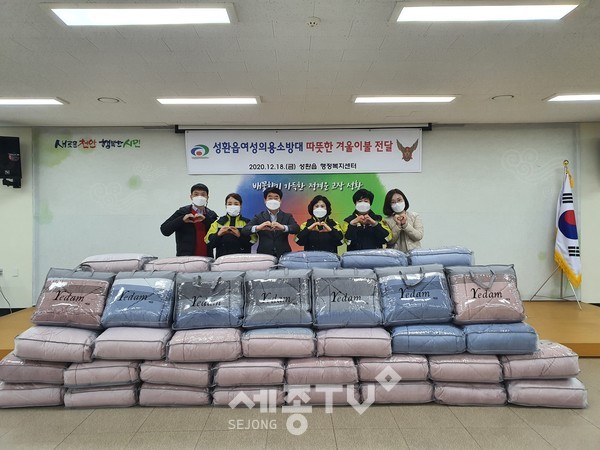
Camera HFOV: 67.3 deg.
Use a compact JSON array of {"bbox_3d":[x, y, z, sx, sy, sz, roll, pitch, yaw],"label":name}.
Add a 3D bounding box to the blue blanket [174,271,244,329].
[{"bbox_3d":[-0.736,0.627,3.750,0.560,0.465,0.200,-1,-13,0],"label":"blue blanket"}]

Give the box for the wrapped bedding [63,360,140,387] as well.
[{"bbox_3d":[-1.539,1.140,3.710,0.575,0.195,0.450,-1,1,0],"label":"wrapped bedding"}]

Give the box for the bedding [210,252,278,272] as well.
[{"bbox_3d":[-0.517,0.391,4.386,0.585,0.180,0.490,-1,1,-1],"label":"bedding"}]

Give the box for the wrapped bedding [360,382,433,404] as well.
[{"bbox_3d":[0.755,1.293,3.725,0.550,0.165,0.470,-1,1,-1],"label":"wrapped bedding"}]

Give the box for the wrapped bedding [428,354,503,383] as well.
[{"bbox_3d":[1.309,1.151,3.810,0.583,0.180,0.490,-1,1,-1],"label":"wrapped bedding"}]

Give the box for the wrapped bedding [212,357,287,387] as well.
[{"bbox_3d":[-0.407,1.168,3.787,0.565,0.185,0.490,-1,1,-1],"label":"wrapped bedding"}]

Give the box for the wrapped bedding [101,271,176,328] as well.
[{"bbox_3d":[-1.429,0.674,4.064,0.600,0.510,0.190,0,-25,0],"label":"wrapped bedding"}]

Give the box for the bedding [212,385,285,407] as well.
[{"bbox_3d":[-0.399,1.306,3.693,0.550,0.165,0.470,-1,1,-1],"label":"bedding"}]

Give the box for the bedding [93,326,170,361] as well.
[{"bbox_3d":[-1.365,0.997,3.864,0.588,0.195,0.490,-1,1,-1],"label":"bedding"}]

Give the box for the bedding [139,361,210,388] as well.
[{"bbox_3d":[-0.954,1.174,3.781,0.565,0.185,0.490,-1,1,4],"label":"bedding"}]

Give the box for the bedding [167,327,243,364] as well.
[{"bbox_3d":[-0.779,1.001,3.851,0.585,0.185,0.490,-1,1,-4],"label":"bedding"}]

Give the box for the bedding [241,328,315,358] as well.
[{"bbox_3d":[-0.169,0.987,3.875,0.584,0.195,0.490,-1,1,-1],"label":"bedding"}]

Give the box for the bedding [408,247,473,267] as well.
[{"bbox_3d":[1.308,0.297,4.411,0.589,0.185,0.490,-1,1,-1],"label":"bedding"}]

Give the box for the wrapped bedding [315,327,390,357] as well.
[{"bbox_3d":[0.441,0.981,3.890,0.603,0.195,0.490,-1,1,-1],"label":"wrapped bedding"}]

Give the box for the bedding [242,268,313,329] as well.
[{"bbox_3d":[-0.186,0.673,3.983,0.580,0.480,0.190,-1,-16,-1],"label":"bedding"}]

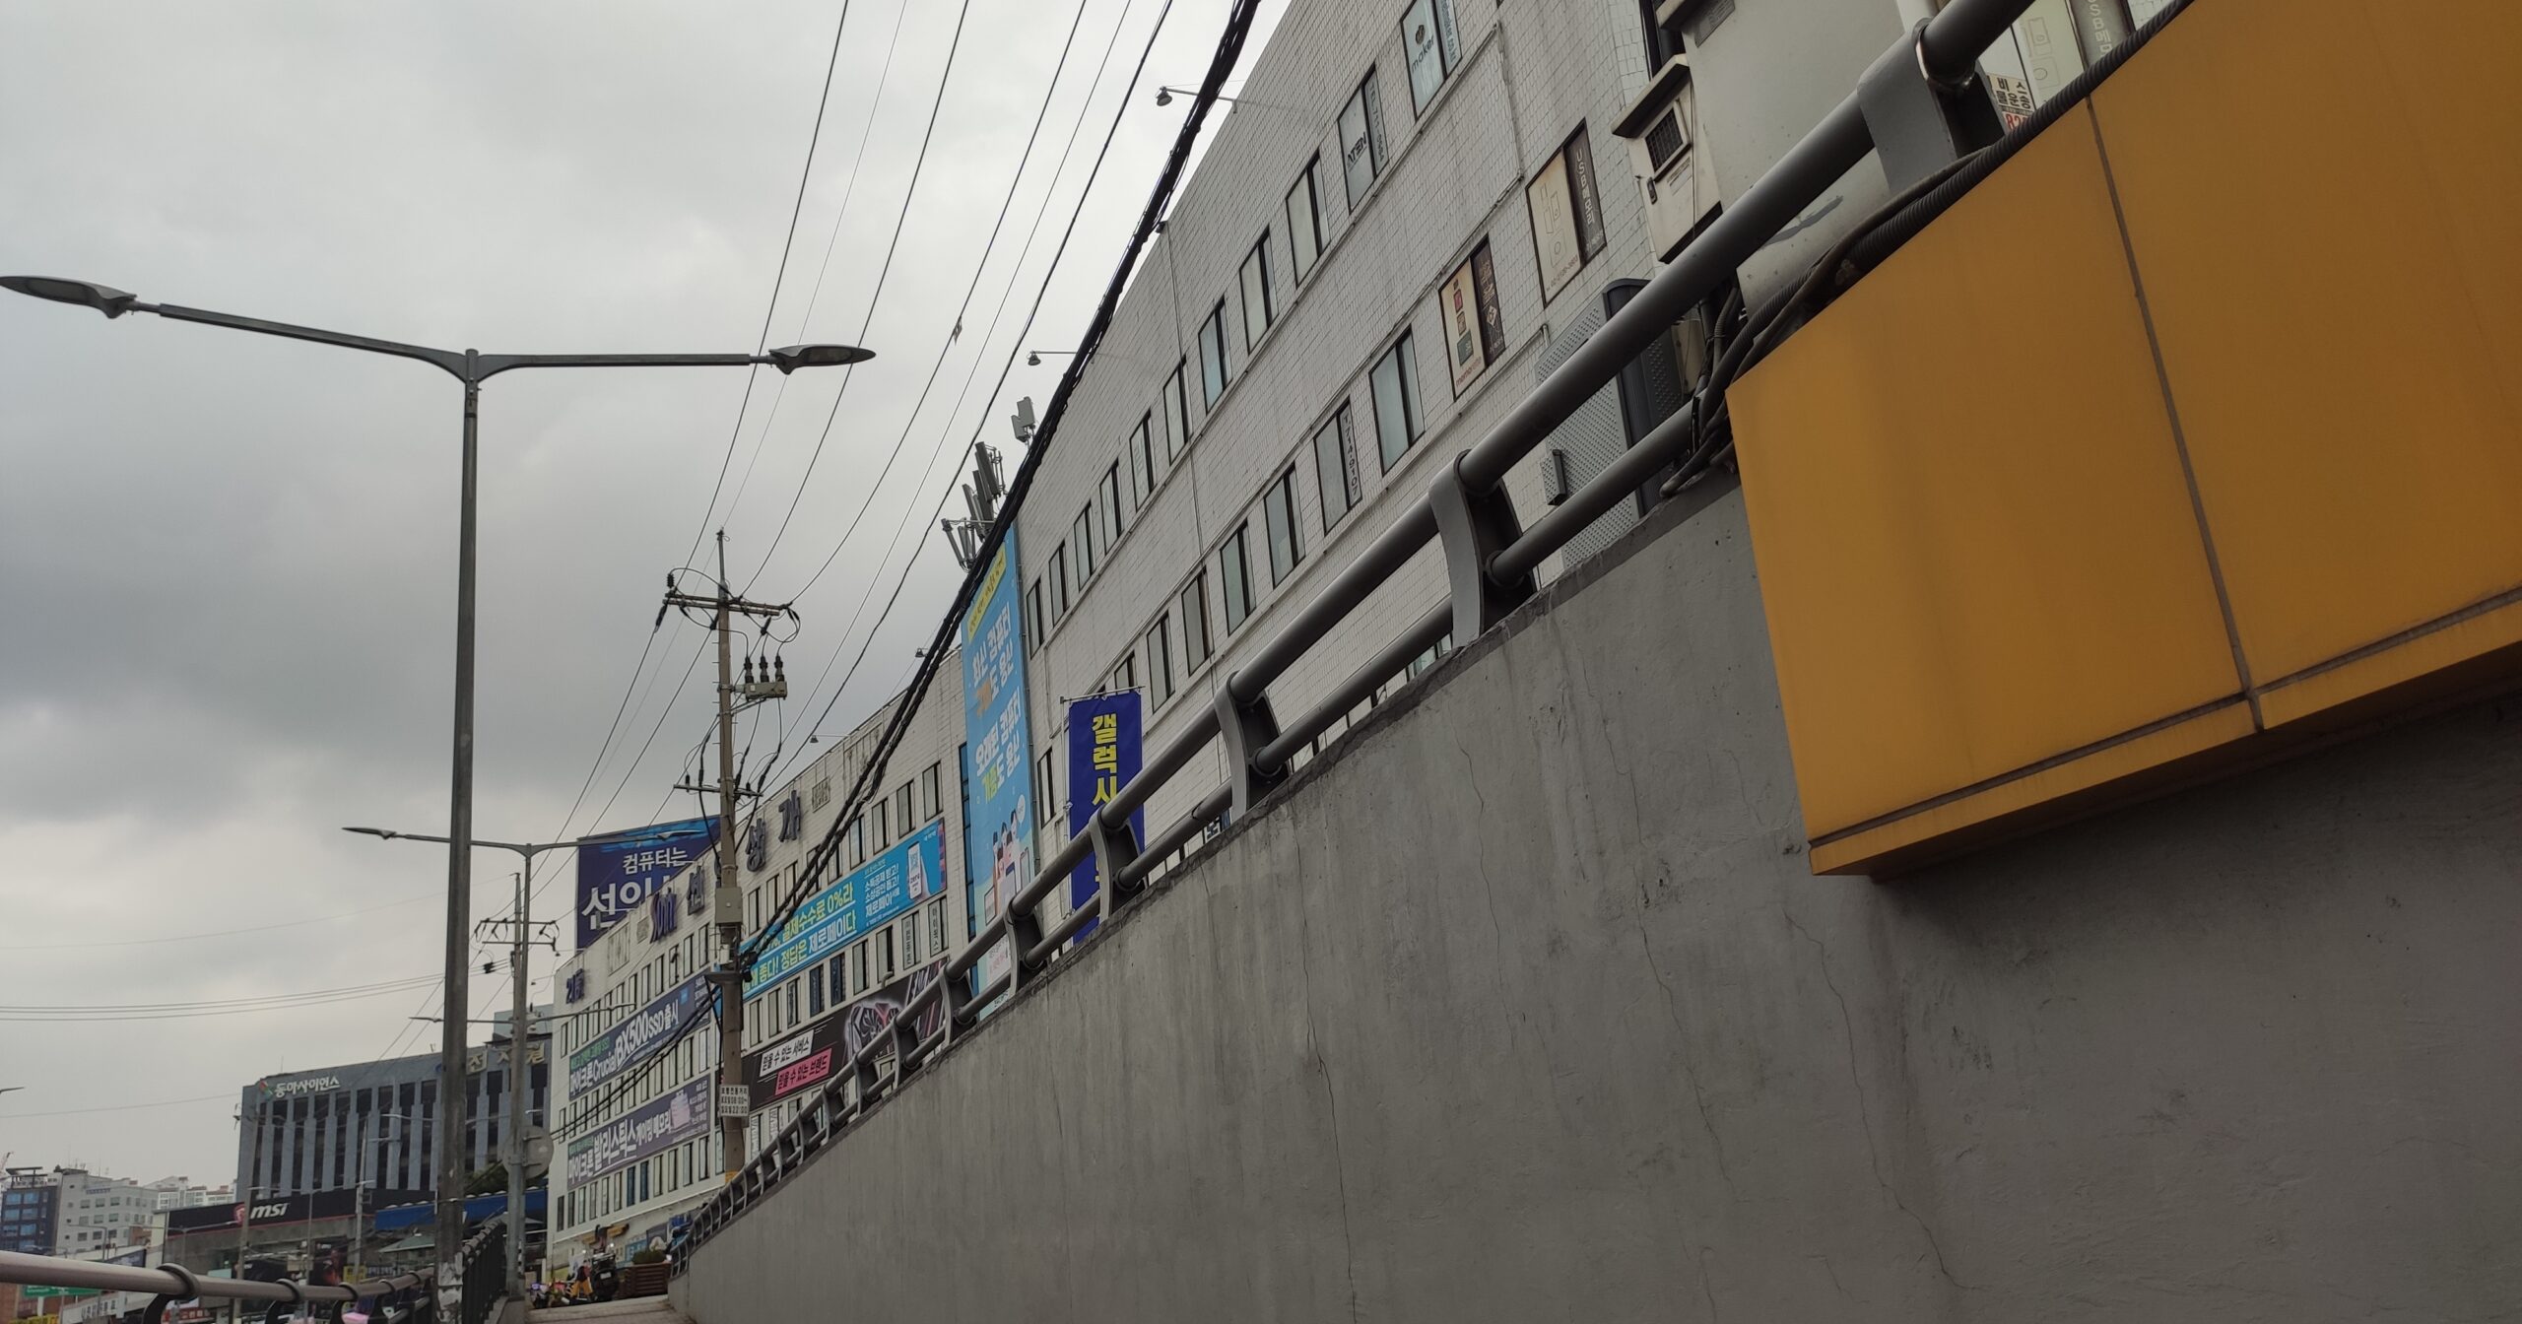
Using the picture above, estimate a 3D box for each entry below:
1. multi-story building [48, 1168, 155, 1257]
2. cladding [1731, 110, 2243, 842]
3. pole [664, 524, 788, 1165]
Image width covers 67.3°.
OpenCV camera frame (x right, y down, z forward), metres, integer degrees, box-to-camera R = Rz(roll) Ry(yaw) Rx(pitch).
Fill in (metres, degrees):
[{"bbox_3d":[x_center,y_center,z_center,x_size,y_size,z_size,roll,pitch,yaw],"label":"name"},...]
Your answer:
[{"bbox_3d":[-215.339,107.386,358.409,16.169,21.000,13.000,-10,-17,11],"label":"multi-story building"},{"bbox_3d":[0.926,-0.198,2.501,0.080,0.722,0.794,0,-18,-19],"label":"cladding"},{"bbox_3d":[-10.258,4.304,36.811,2.550,14.650,1.000,4,-20,-30],"label":"pole"}]

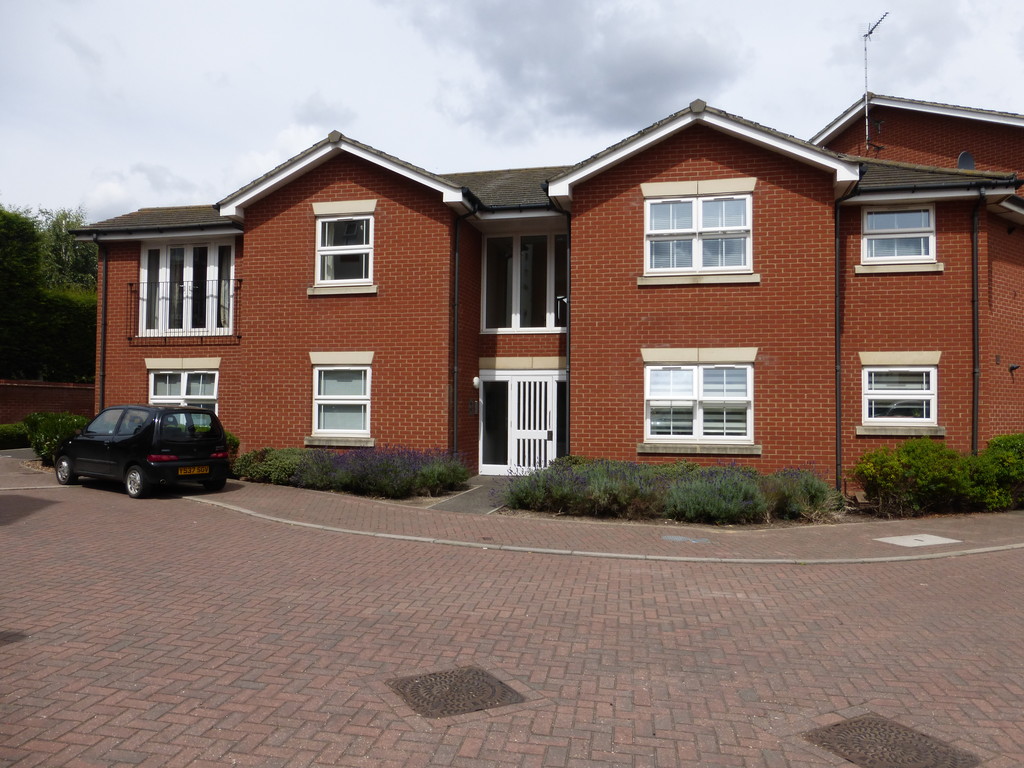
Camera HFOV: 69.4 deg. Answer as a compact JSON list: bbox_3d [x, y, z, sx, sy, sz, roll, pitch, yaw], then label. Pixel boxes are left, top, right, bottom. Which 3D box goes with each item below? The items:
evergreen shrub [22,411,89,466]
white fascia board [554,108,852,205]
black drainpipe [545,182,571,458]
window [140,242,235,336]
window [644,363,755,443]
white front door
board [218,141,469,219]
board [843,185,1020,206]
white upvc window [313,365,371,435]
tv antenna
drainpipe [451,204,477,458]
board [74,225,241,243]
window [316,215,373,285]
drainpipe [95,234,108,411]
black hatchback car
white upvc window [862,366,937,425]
[{"bbox_3d":[-10.303,1.238,16.800,1.450,1.280,1.350,0,-2,13],"label":"evergreen shrub"},{"bbox_3d":[3.023,-3.779,12.073,4.862,1.260,0.200,0,-2,13],"label":"white fascia board"},{"bbox_3d":[0.787,-0.852,12.599,0.420,5.000,0.550,0,-2,13],"label":"black drainpipe"},{"bbox_3d":[-6.950,-2.046,15.860,2.291,2.070,0.100,0,-2,13],"label":"window"},{"bbox_3d":[3.077,0.330,12.218,1.746,1.300,0.100,0,-2,13],"label":"window"},{"bbox_3d":[0.294,0.779,14.741,2.000,2.105,0.100,0,-2,13],"label":"white front door"},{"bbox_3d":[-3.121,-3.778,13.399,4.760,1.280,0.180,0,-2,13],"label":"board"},{"bbox_3d":[6.894,-3.169,12.288,2.610,0.205,0.080,0,-2,13],"label":"board"},{"bbox_3d":[-3.120,0.315,13.623,1.162,1.298,0.100,0,-2,13],"label":"white upvc window"},{"bbox_3d":[9.331,-7.725,18.806,0.420,3.225,1.200,1,-2,-3],"label":"tv antenna"},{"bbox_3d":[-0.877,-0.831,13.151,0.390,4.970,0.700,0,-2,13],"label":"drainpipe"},{"bbox_3d":[-7.324,-3.204,15.607,4.385,0.230,0.080,0,-2,13],"label":"board"},{"bbox_3d":[-3.099,-2.461,13.672,1.145,1.271,0.100,0,-2,13],"label":"window"},{"bbox_3d":[-8.848,-0.730,15.879,0.120,4.970,0.400,0,-2,13],"label":"drainpipe"},{"bbox_3d":[-6.390,1.066,12.627,3.330,1.430,1.510,1,-1,34],"label":"black hatchback car"},{"bbox_3d":[6.651,0.210,12.695,1.168,1.011,0.100,0,-2,13],"label":"white upvc window"}]

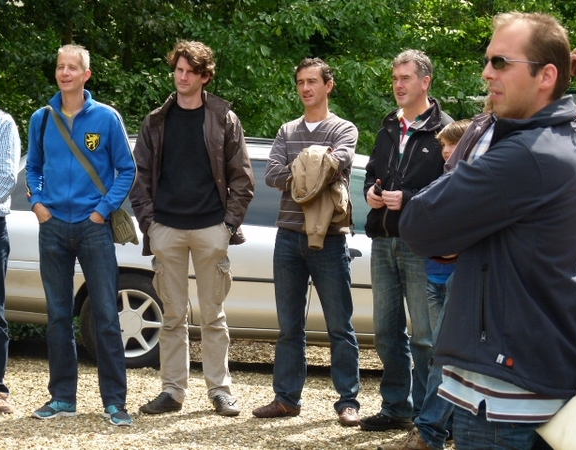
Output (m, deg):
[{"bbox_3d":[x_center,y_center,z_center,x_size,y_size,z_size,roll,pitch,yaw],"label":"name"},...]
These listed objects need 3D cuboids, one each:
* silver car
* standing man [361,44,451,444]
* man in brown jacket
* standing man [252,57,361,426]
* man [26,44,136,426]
[{"bbox_3d":[0.070,0.158,15.062,4.650,1.470,1.760,2,2,-15],"label":"silver car"},{"bbox_3d":[0.569,0.073,10.800,0.490,1.790,0.400,3,4,32],"label":"standing man"},{"bbox_3d":[-0.470,0.012,11.250,0.580,1.820,0.380,1,3,8],"label":"man in brown jacket"},{"bbox_3d":[0.094,0.070,11.050,0.490,1.760,0.390,2,3,20],"label":"standing man"},{"bbox_3d":[-1.002,0.036,11.100,0.500,1.810,0.370,2,3,18],"label":"man"}]

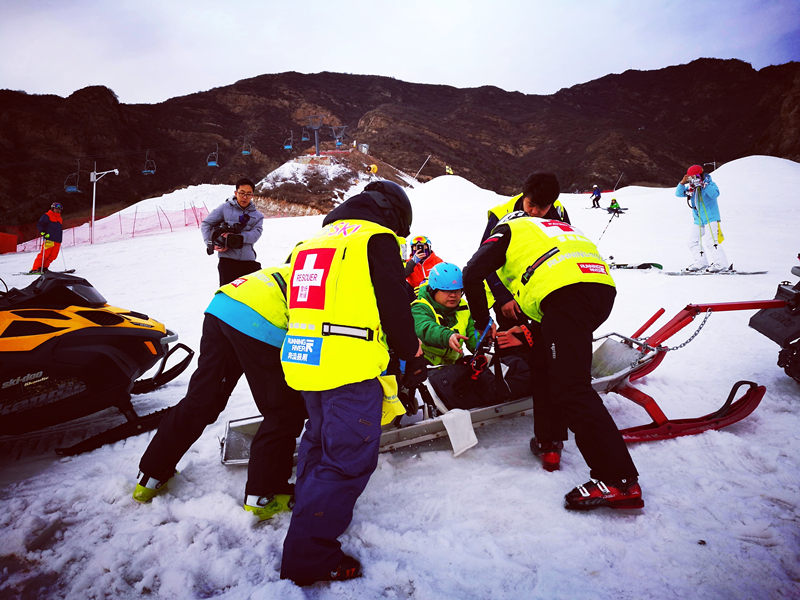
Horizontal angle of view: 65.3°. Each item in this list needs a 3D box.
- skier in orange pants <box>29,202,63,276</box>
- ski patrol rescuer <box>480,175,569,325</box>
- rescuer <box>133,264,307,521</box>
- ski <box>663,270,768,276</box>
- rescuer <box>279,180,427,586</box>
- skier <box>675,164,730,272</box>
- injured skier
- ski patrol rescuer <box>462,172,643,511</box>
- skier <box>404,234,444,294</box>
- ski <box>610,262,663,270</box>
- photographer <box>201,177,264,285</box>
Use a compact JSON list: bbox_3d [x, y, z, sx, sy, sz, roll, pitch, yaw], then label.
[{"bbox_3d":[-8.630,-1.500,15.200,0.650,1.720,0.720,3,-3,-45],"label":"skier in orange pants"},{"bbox_3d":[0.770,0.000,3.680,0.620,1.400,0.700,0,-2,14],"label":"ski patrol rescuer"},{"bbox_3d":[-0.790,0.400,3.020,1.080,1.180,0.680,2,-3,-40],"label":"rescuer"},{"bbox_3d":[4.990,-0.420,9.850,1.600,0.090,0.250,-2,9,-10],"label":"ski"},{"bbox_3d":[-0.180,0.290,2.530,0.580,1.600,0.680,-1,-3,41],"label":"rescuer"},{"bbox_3d":[4.800,-1.300,9.900,0.620,1.710,0.740,3,-3,-45],"label":"skier"},{"bbox_3d":[0.450,0.200,3.580,0.900,0.860,0.660,-1,-2,34],"label":"injured skier"},{"bbox_3d":[0.700,0.250,2.920,0.980,1.420,0.660,-1,-3,40],"label":"ski patrol rescuer"},{"bbox_3d":[0.250,-0.130,6.300,0.500,1.080,0.500,0,-2,5],"label":"skier"},{"bbox_3d":[3.780,-0.540,10.100,1.100,0.100,0.150,-1,9,-9],"label":"ski"},{"bbox_3d":[-1.530,-0.240,5.700,0.660,1.750,0.520,1,-2,-16],"label":"photographer"}]

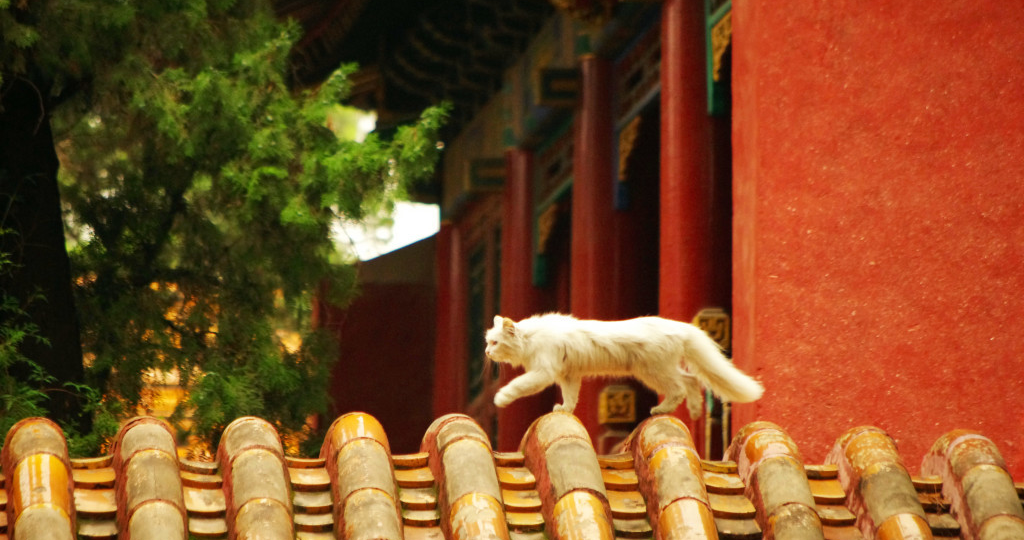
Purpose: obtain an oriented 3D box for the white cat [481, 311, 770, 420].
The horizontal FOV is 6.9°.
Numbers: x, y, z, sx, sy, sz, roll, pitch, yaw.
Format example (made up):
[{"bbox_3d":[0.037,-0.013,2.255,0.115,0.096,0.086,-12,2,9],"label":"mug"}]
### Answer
[{"bbox_3d":[0.273,0.232,20.700,0.655,0.255,0.160,1,-6,-9],"label":"white cat"}]

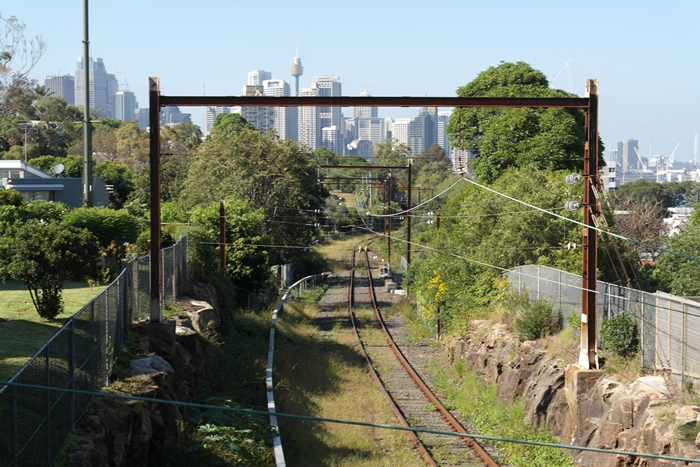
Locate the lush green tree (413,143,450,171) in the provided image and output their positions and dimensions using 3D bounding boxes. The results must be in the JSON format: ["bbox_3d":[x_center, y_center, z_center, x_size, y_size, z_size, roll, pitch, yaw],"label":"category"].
[{"bbox_3d":[13.690,-12.522,250.000,6.180,5.340,6.000,0,3,3],"label":"lush green tree"}]

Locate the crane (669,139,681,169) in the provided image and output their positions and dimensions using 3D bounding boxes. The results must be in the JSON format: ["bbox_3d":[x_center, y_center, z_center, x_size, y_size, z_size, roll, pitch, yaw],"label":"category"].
[{"bbox_3d":[783.633,-183.253,3611.553,36.000,92.000,9.000,0,2,0],"label":"crane"}]

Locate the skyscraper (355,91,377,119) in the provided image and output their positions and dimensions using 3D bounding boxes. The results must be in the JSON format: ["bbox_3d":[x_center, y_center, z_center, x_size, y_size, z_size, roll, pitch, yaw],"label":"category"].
[{"bbox_3d":[38.678,-243.054,3612.770,43.000,200.000,46.000,1,3,17],"label":"skyscraper"}]

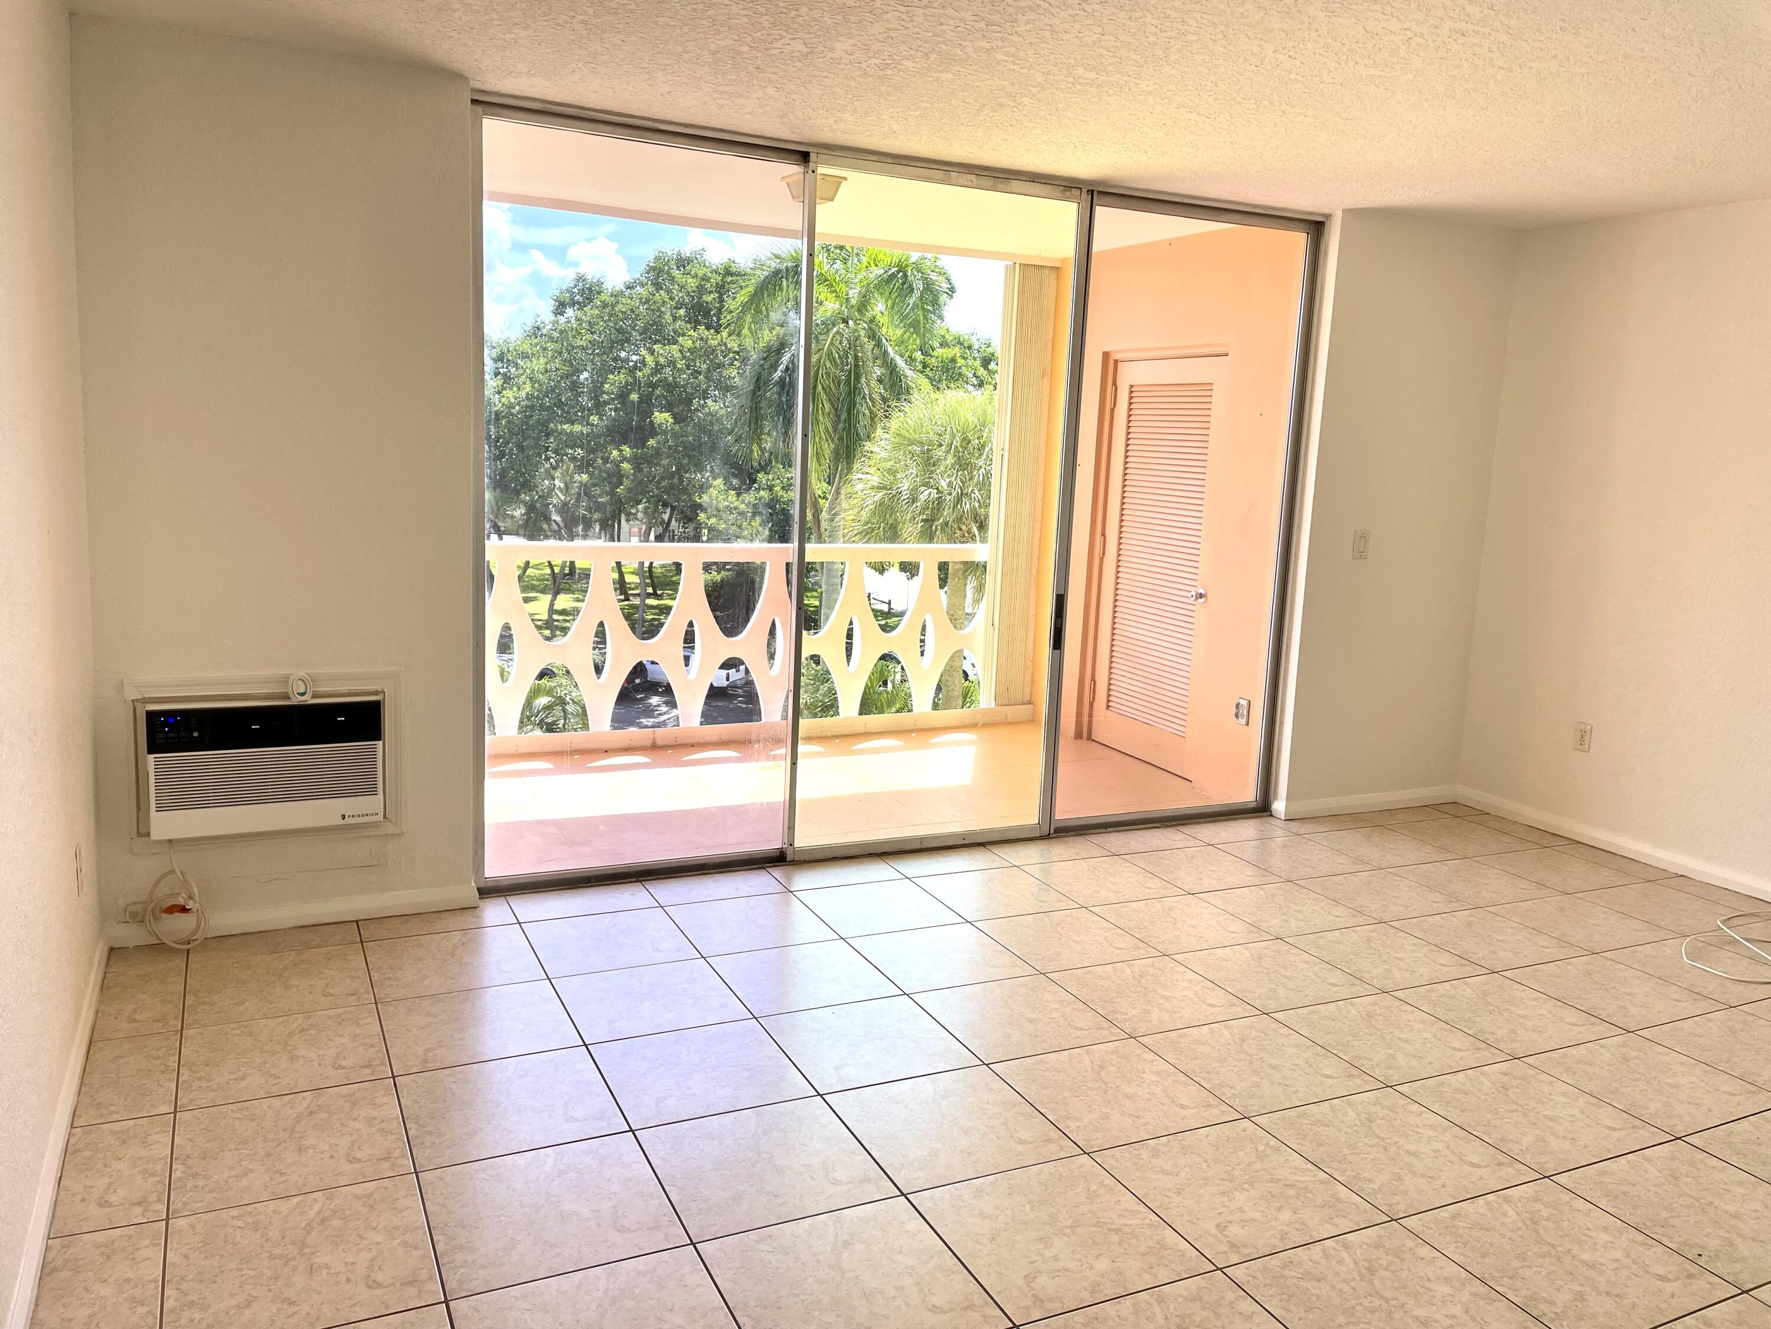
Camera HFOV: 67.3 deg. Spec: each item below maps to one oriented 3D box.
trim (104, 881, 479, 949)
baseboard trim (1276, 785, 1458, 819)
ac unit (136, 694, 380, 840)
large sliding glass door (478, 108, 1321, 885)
[{"bbox_3d":[-1.716,0.733,3.945,0.996,0.080,0.020,-2,10,-25],"label":"trim"},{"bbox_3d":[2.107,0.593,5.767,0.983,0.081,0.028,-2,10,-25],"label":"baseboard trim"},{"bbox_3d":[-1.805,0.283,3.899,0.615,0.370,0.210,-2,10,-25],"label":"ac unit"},{"bbox_3d":[0.200,-0.505,4.782,3.235,2.392,0.100,-2,10,-25],"label":"large sliding glass door"}]

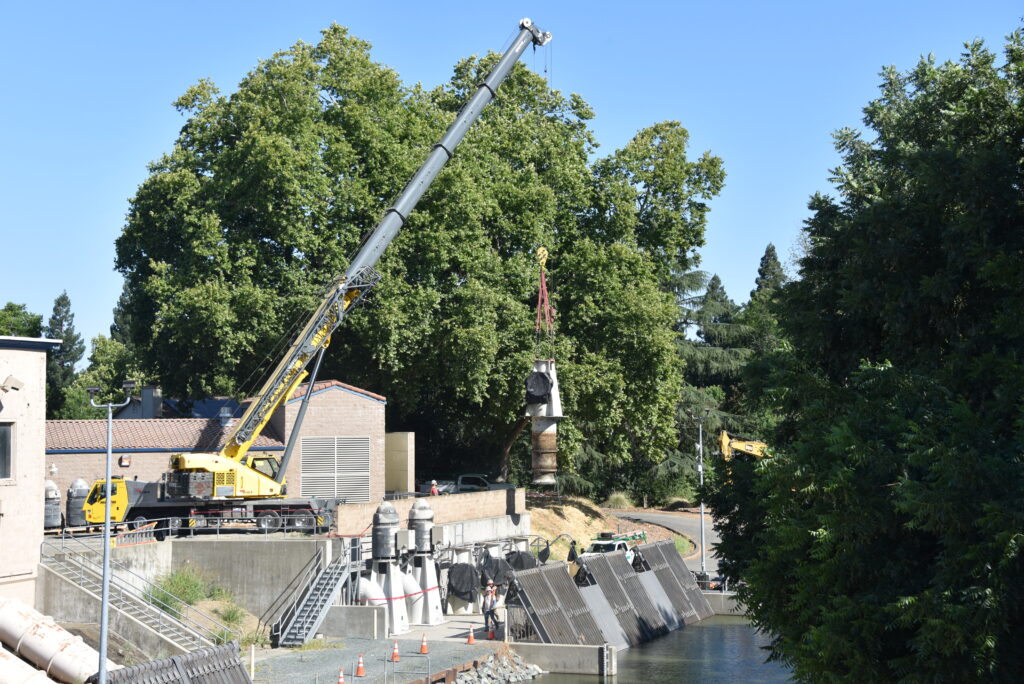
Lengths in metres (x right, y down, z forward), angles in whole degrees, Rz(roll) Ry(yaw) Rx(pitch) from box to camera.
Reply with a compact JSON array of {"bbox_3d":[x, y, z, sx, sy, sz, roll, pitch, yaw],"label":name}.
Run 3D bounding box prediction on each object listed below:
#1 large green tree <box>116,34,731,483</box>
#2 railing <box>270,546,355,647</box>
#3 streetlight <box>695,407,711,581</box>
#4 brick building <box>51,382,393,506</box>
[{"bbox_3d":[-6.098,-5.179,121.980,39.425,31.492,27.000,0,-3,0],"label":"large green tree"},{"bbox_3d":[-7.470,9.589,69.945,1.050,3.350,4.000,-1,-3,20],"label":"railing"},{"bbox_3d":[9.577,7.591,93.000,1.050,8.589,0.400,0,-3,0],"label":"streetlight"},{"bbox_3d":[-16.958,5.784,97.927,18.650,7.514,10.500,0,-3,-18],"label":"brick building"}]

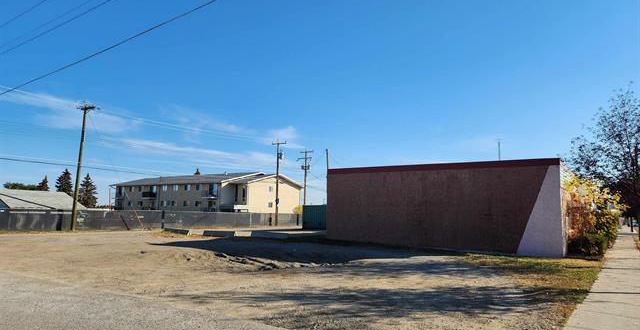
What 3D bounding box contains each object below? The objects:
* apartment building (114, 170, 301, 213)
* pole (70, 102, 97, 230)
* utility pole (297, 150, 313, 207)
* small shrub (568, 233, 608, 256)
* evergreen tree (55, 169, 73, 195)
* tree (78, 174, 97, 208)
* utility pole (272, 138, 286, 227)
[{"bbox_3d":[-21.689,5.784,80.528,32.000,8.050,16.500,-3,-7,33],"label":"apartment building"},{"bbox_3d":[-18.446,0.027,32.646,2.000,9.860,0.500,-4,-8,38],"label":"pole"},{"bbox_3d":[-1.927,2.789,58.020,2.100,9.900,0.600,-4,-8,38],"label":"utility pole"},{"bbox_3d":[10.721,3.174,16.978,1.350,0.880,1.200,-4,-8,38],"label":"small shrub"},{"bbox_3d":[-48.295,5.094,79.831,3.600,8.540,3.600,1,-6,0],"label":"evergreen tree"},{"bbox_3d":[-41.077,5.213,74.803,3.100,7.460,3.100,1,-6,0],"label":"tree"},{"bbox_3d":[-4.801,1.983,48.046,1.900,9.730,0.500,-4,-8,38],"label":"utility pole"}]

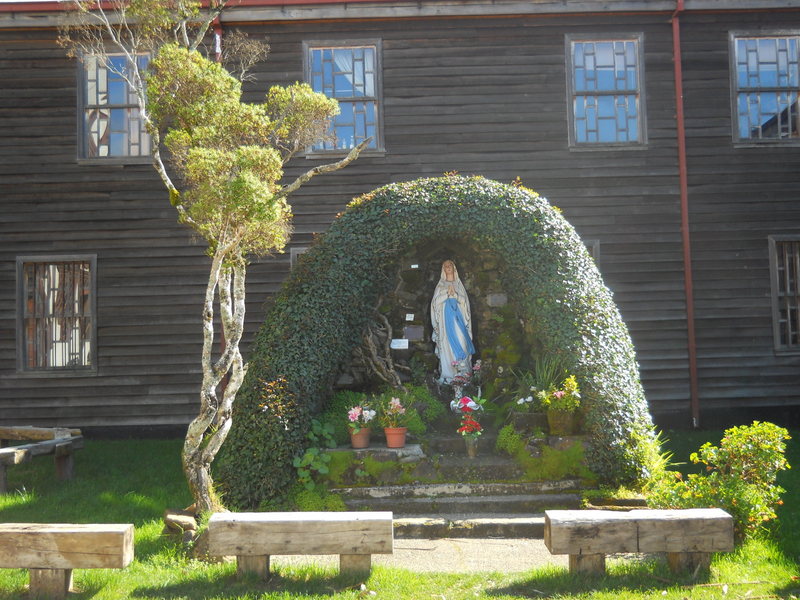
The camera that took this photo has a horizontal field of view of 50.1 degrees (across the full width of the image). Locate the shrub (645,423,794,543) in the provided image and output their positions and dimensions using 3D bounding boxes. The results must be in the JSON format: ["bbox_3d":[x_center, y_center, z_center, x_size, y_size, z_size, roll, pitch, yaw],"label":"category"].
[{"bbox_3d":[2.613,1.464,6.971,1.060,0.924,0.950,-2,-3,0],"label":"shrub"}]

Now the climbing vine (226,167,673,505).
[{"bbox_3d":[0.345,0.370,9.294,4.680,3.406,2.000,-2,-3,0],"label":"climbing vine"}]

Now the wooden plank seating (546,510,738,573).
[{"bbox_3d":[1.670,1.704,6.004,1.240,0.382,0.310,-2,-3,3],"label":"wooden plank seating"}]

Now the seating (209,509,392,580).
[{"bbox_3d":[-0.690,1.771,6.191,1.295,0.398,0.310,-2,-3,1],"label":"seating"}]

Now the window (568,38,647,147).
[{"bbox_3d":[3.750,-3.793,15.546,1.418,2.158,0.130,-2,-3,0],"label":"window"}]

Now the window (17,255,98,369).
[{"bbox_3d":[-6.137,0.253,15.322,1.425,2.095,0.130,-2,-3,0],"label":"window"}]

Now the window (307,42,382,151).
[{"bbox_3d":[-1.018,-3.702,15.548,1.428,2.122,0.130,-2,-3,0],"label":"window"}]

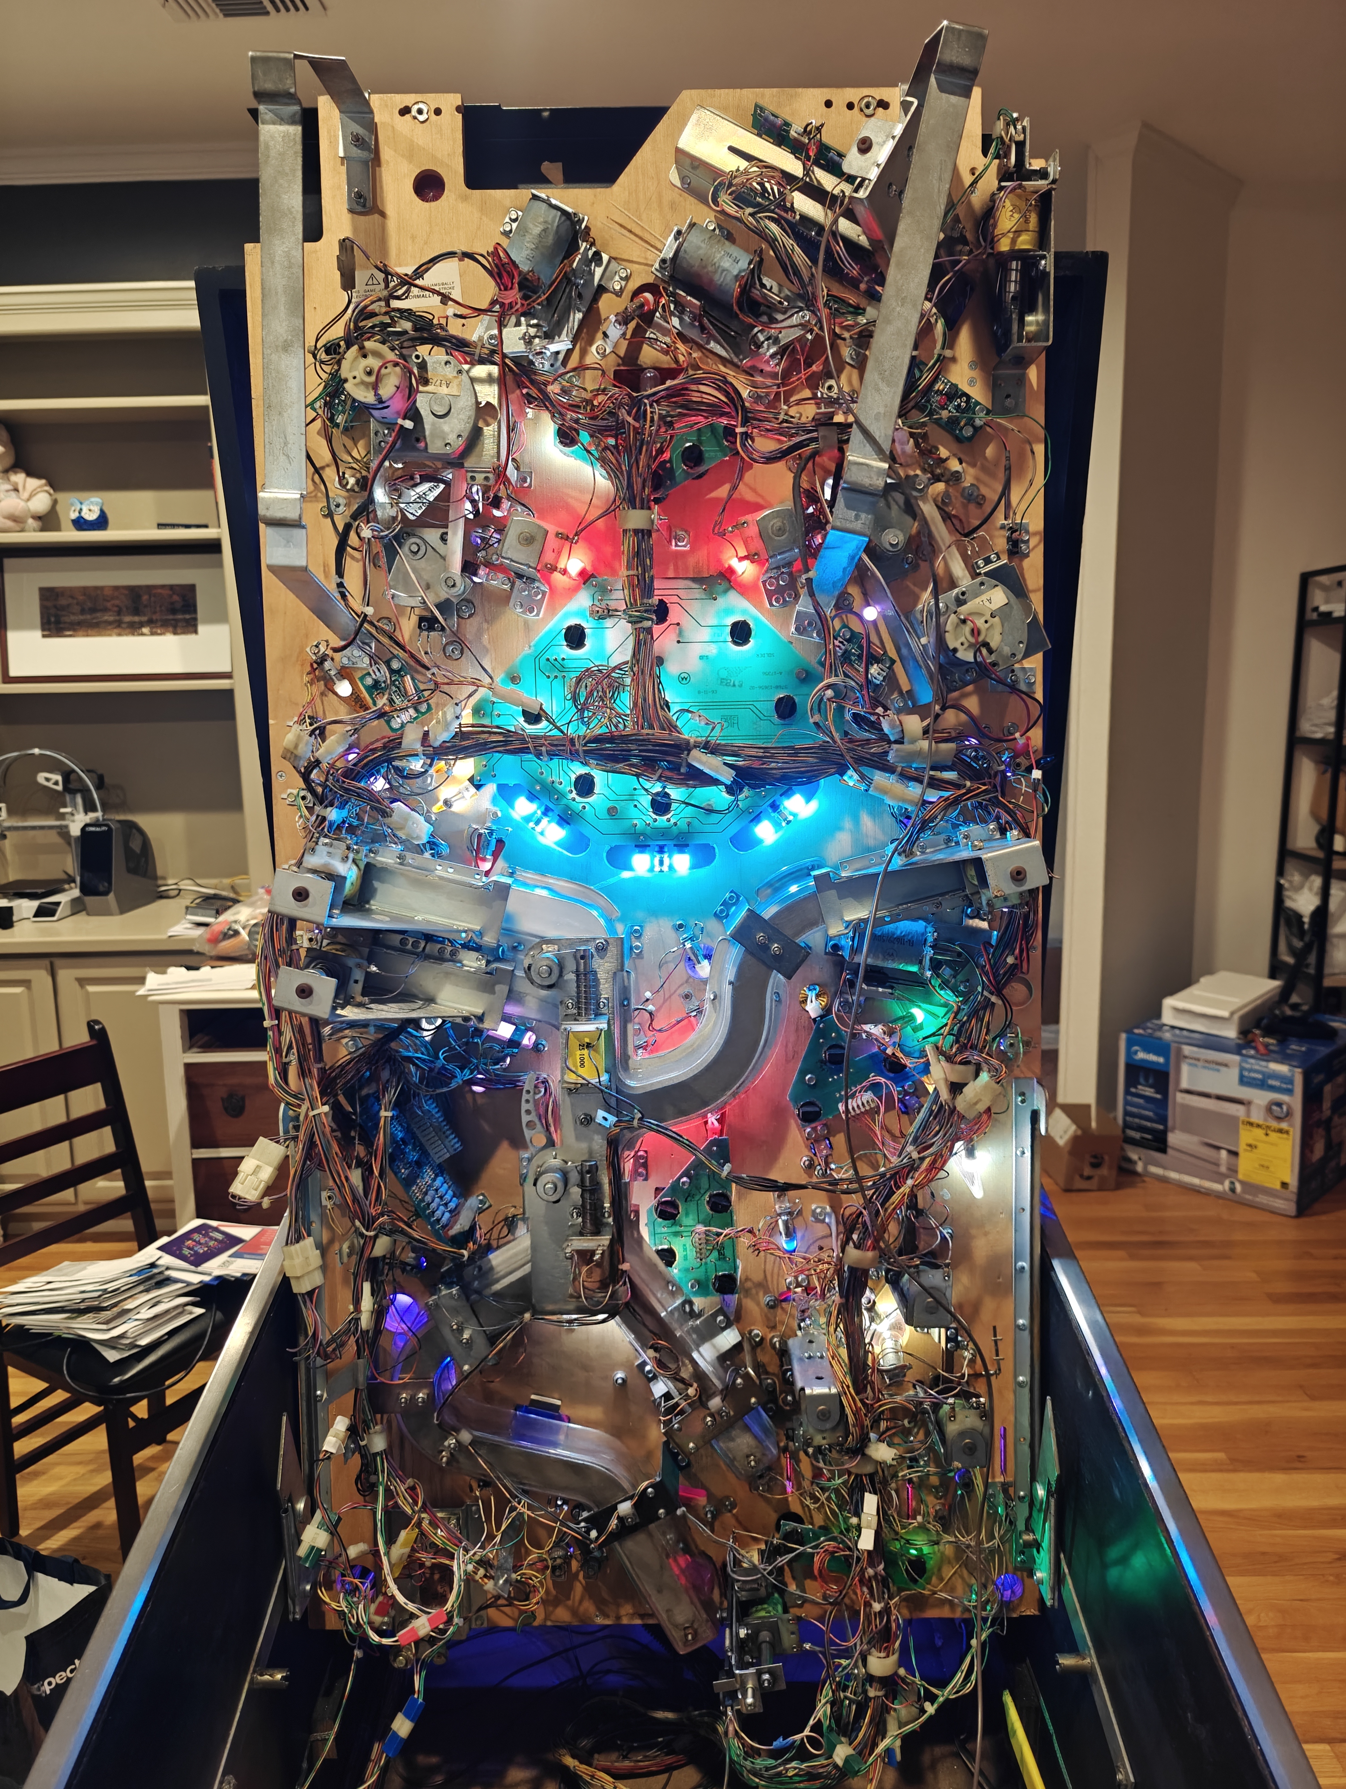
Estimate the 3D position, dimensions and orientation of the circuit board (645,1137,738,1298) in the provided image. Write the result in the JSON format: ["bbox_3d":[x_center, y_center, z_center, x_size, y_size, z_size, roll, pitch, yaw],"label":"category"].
[{"bbox_3d":[0.014,0.251,0.966,0.070,0.126,0.012,-3,5,0],"label":"circuit board"}]

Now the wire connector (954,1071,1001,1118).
[{"bbox_3d":[0.227,0.149,0.924,0.034,0.021,0.015,-45,3,3],"label":"wire connector"}]

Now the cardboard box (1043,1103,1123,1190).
[{"bbox_3d":[1.276,0.792,3.900,0.175,0.195,0.240,-1,10,0],"label":"cardboard box"}]

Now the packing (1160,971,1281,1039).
[{"bbox_3d":[1.822,0.357,4.089,0.225,0.075,0.494,8,13,41],"label":"packing"}]

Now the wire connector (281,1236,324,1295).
[{"bbox_3d":[-0.281,0.283,0.944,0.024,0.037,0.019,-15,5,-29],"label":"wire connector"}]

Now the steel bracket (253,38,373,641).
[{"bbox_3d":[-0.234,-0.366,0.838,0.030,0.380,0.178,-1,5,0],"label":"steel bracket"}]

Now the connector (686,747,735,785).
[{"bbox_3d":[0.027,-0.093,0.894,0.035,0.011,0.009,29,4,-2],"label":"connector"}]

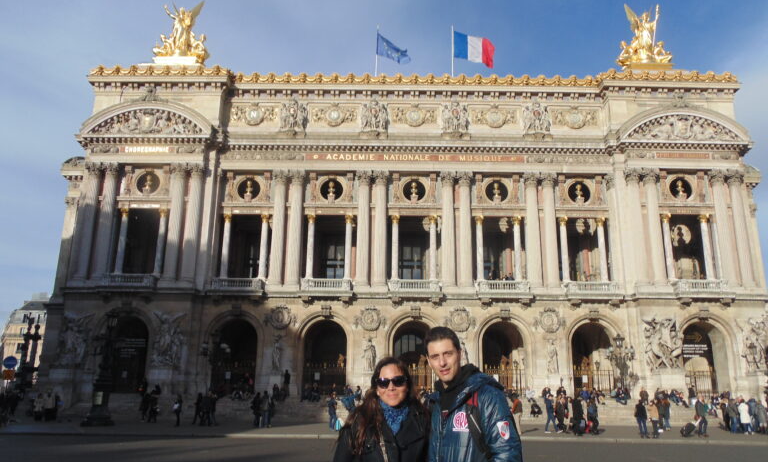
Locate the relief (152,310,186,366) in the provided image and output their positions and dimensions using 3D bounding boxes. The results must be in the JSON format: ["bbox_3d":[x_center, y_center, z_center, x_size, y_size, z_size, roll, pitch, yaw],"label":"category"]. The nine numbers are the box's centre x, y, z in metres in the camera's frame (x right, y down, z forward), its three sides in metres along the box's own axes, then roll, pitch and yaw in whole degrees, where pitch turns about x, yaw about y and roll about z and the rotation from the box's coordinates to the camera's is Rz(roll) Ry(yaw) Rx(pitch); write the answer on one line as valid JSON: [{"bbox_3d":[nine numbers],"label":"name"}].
[{"bbox_3d":[-16.420,8.280,45.638,2.738,4.278,1.400,1,-14,0],"label":"relief"}]

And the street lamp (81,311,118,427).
[{"bbox_3d":[-14.107,6.863,30.195,1.600,5.651,1.600,1,-15,1],"label":"street lamp"}]

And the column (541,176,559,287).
[{"bbox_3d":[14.552,-0.104,52.823,1.300,10.100,1.300,1,-15,0],"label":"column"}]

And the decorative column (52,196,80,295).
[{"bbox_3d":[-32.003,1.379,60.356,1.400,10.288,1.300,1,-15,1],"label":"decorative column"}]

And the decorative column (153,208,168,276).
[{"bbox_3d":[-18.299,0.902,49.296,0.700,5.696,0.700,1,-14,0],"label":"decorative column"}]

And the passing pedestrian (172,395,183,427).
[{"bbox_3d":[-10.557,9.182,30.639,0.420,1.620,0.470,1,-15,0],"label":"passing pedestrian"}]

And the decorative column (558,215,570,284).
[{"bbox_3d":[15.289,1.521,50.784,0.700,5.688,0.700,1,-14,0],"label":"decorative column"}]

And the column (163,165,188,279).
[{"bbox_3d":[-17.830,-0.874,51.374,1.300,10.100,1.300,1,-15,0],"label":"column"}]

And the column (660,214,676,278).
[{"bbox_3d":[23.509,1.318,49.401,0.700,5.539,0.700,1,-14,0],"label":"column"}]

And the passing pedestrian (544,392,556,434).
[{"bbox_3d":[7.658,8.378,27.495,0.650,1.700,0.500,1,-15,0],"label":"passing pedestrian"}]

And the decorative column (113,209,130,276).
[{"bbox_3d":[-21.556,0.823,49.300,0.700,5.530,0.700,1,-14,0],"label":"decorative column"}]

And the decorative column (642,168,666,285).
[{"bbox_3d":[22.367,-0.372,49.207,1.250,9.771,1.250,1,-14,0],"label":"decorative column"}]

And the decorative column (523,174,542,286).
[{"bbox_3d":[13.322,-0.232,53.138,1.250,10.314,1.250,1,-15,1],"label":"decorative column"}]

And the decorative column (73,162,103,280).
[{"bbox_3d":[-24.707,-0.951,49.774,1.220,10.067,1.220,1,-14,0],"label":"decorative column"}]

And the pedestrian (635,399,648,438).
[{"bbox_3d":[12.255,8.935,28.492,0.580,1.747,0.400,-5,-15,20],"label":"pedestrian"}]

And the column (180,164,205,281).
[{"bbox_3d":[-15.620,-0.716,49.104,1.250,9.927,1.250,1,-14,0],"label":"column"}]

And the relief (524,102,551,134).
[{"bbox_3d":[14.128,-10.482,55.564,2.450,3.300,0.800,1,-15,0],"label":"relief"}]

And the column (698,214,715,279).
[{"bbox_3d":[26.944,1.316,49.961,0.740,5.696,0.740,1,-14,1],"label":"column"}]

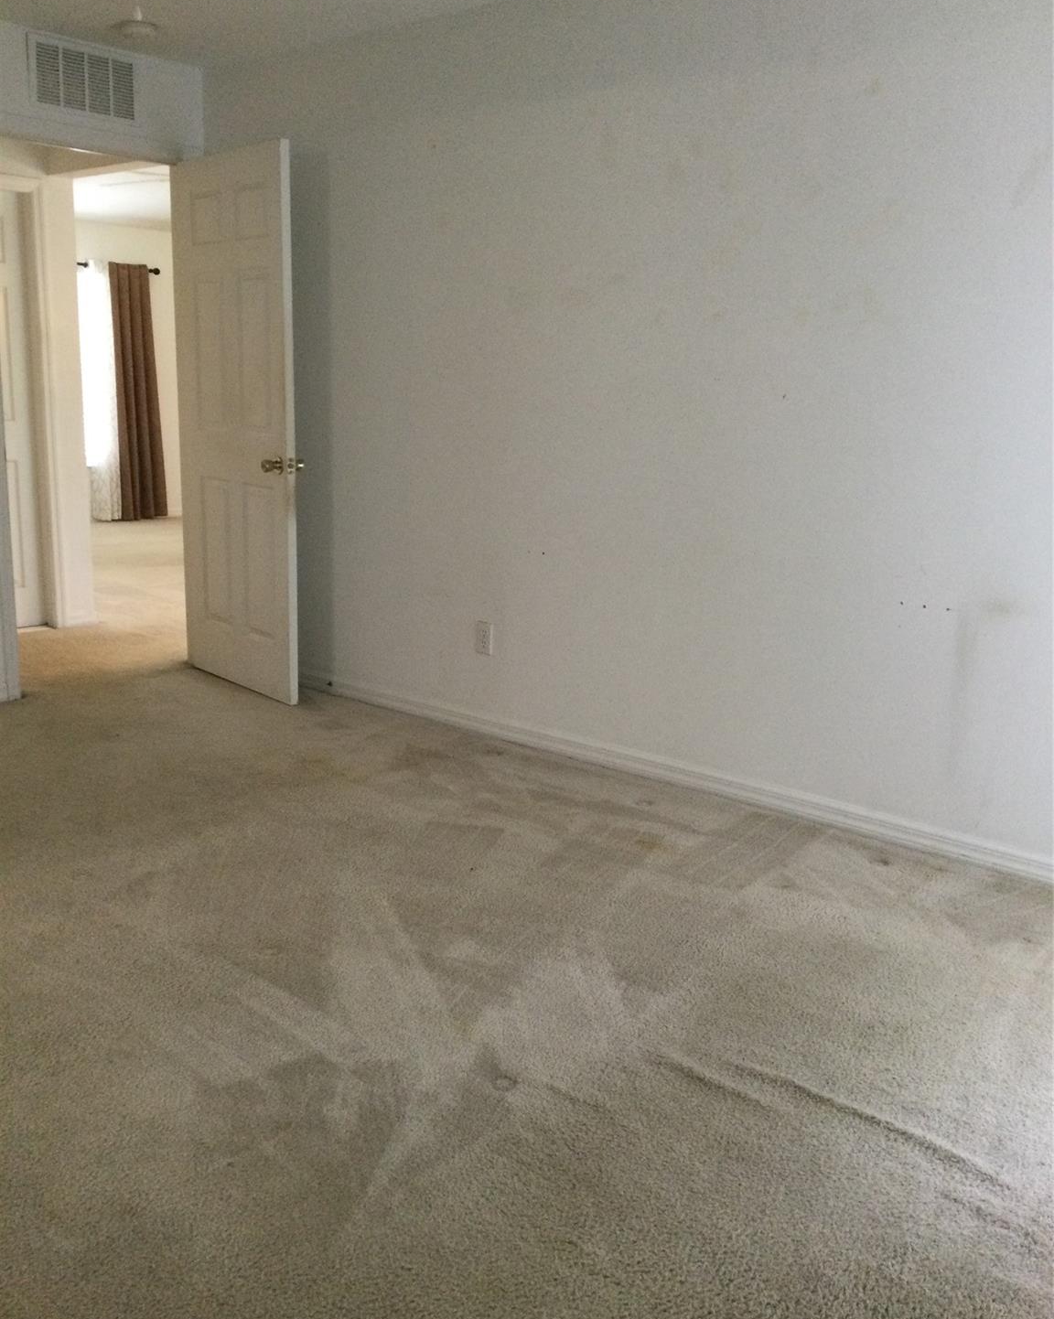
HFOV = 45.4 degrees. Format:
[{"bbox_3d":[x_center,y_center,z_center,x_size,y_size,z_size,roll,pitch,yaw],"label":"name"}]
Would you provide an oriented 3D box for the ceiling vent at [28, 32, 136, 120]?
[{"bbox_3d":[-1.619,-2.135,4.650,0.030,0.240,0.440,12,16,39],"label":"ceiling vent"}]

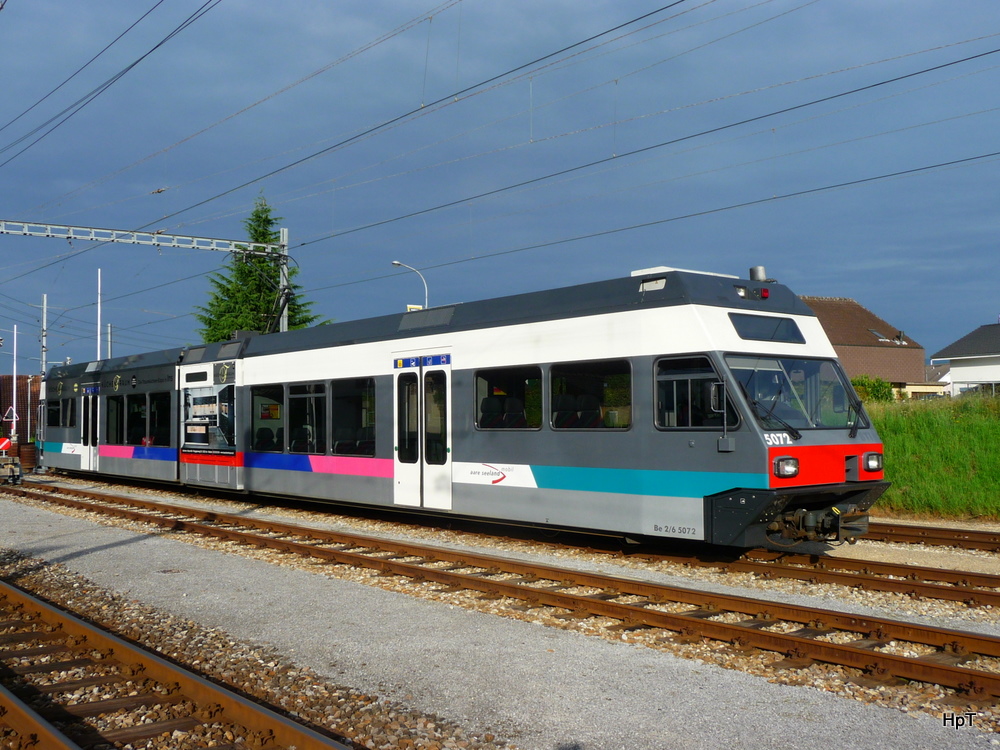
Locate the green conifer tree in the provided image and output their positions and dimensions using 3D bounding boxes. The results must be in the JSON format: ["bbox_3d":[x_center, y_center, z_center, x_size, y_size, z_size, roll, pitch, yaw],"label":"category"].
[{"bbox_3d":[-10.368,-1.979,42.182,5.800,11.600,5.800,0,-3,-14],"label":"green conifer tree"}]

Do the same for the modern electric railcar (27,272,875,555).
[{"bbox_3d":[-5.209,0.917,22.063,2.650,3.550,28.700,2,-3,-40],"label":"modern electric railcar"}]

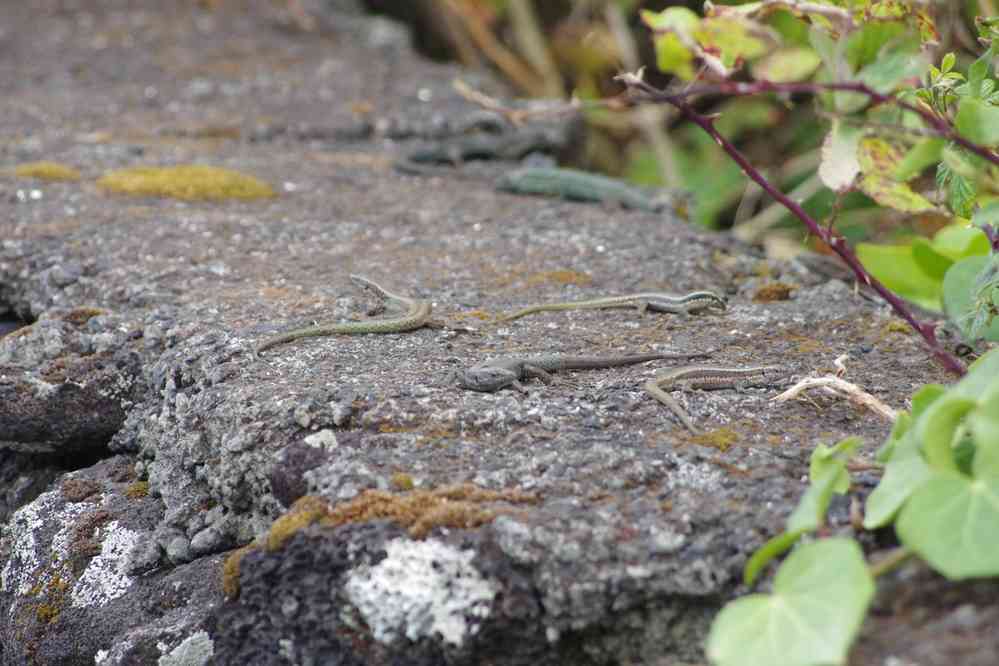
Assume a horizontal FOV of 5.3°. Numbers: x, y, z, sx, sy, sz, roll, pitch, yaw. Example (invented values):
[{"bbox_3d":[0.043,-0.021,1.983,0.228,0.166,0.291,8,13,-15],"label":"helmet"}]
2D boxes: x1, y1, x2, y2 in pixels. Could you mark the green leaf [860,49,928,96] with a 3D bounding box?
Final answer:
[{"bbox_3d":[0.155,-0.102,4.250,0.027,0.017,0.010,0,13,0],"label":"green leaf"}]

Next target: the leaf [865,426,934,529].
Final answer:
[{"bbox_3d":[0.142,0.051,3.830,0.031,0.036,0.010,9,16,34],"label":"leaf"}]

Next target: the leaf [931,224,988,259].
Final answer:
[{"bbox_3d":[0.235,-0.046,5.500,0.030,0.016,0.018,0,13,0],"label":"leaf"}]

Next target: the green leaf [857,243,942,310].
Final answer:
[{"bbox_3d":[0.154,-0.021,4.120,0.036,0.027,0.012,3,13,15],"label":"green leaf"}]

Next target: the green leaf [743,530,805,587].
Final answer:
[{"bbox_3d":[0.098,0.080,3.850,0.024,0.020,0.012,6,14,24],"label":"green leaf"}]

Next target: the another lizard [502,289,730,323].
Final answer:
[{"bbox_3d":[0.056,-0.013,5.320,0.111,0.013,0.025,-1,13,-4],"label":"another lizard"}]

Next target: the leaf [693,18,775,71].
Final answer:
[{"bbox_3d":[0.120,-0.148,5.550,0.039,0.025,0.020,0,13,0],"label":"leaf"}]

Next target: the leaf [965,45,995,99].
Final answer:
[{"bbox_3d":[0.180,-0.098,4.050,0.010,0.020,0.007,0,13,0],"label":"leaf"}]

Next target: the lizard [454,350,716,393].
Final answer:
[{"bbox_3d":[0.041,0.018,5.200,0.130,0.015,0.032,-7,15,-27],"label":"lizard"}]

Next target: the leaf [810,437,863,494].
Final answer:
[{"bbox_3d":[0.153,0.060,4.900,0.024,0.025,0.015,0,13,0],"label":"leaf"}]

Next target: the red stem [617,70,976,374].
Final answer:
[{"bbox_3d":[0.114,-0.042,4.095,0.176,0.013,0.012,41,11,16],"label":"red stem"}]

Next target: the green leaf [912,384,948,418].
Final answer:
[{"bbox_3d":[0.199,0.032,5.000,0.018,0.015,0.013,0,13,0],"label":"green leaf"}]

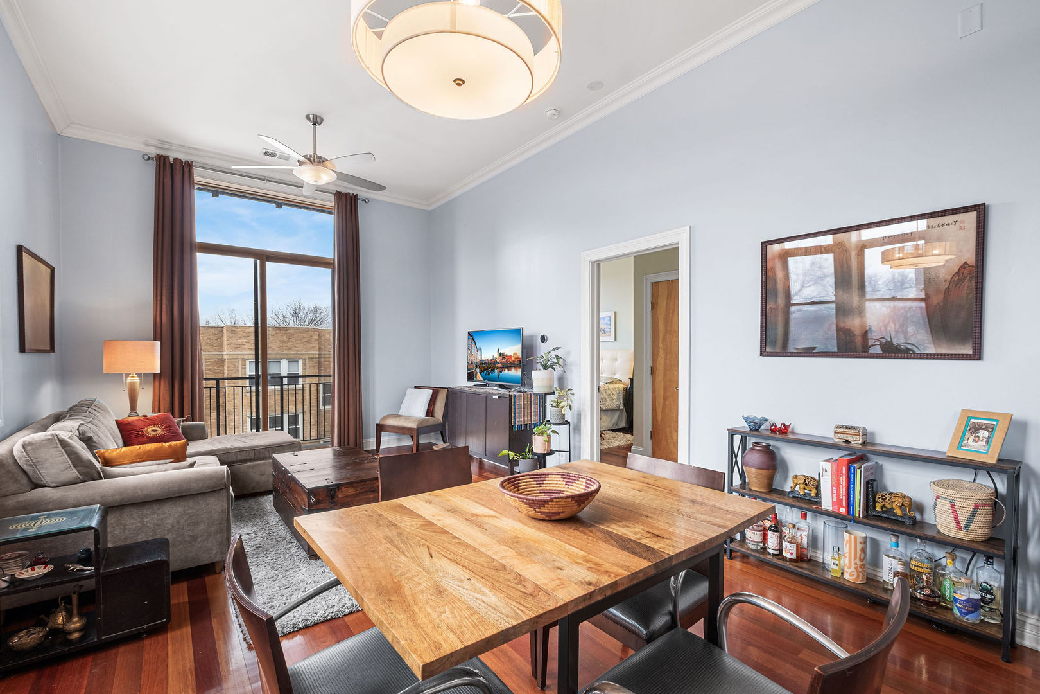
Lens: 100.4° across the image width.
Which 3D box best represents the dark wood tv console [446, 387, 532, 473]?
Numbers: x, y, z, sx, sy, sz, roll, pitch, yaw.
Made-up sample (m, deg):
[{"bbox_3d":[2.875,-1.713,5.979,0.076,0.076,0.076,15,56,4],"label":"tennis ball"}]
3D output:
[{"bbox_3d":[-0.292,0.889,4.564,0.395,0.858,1.186,0,0,-39],"label":"dark wood tv console"}]

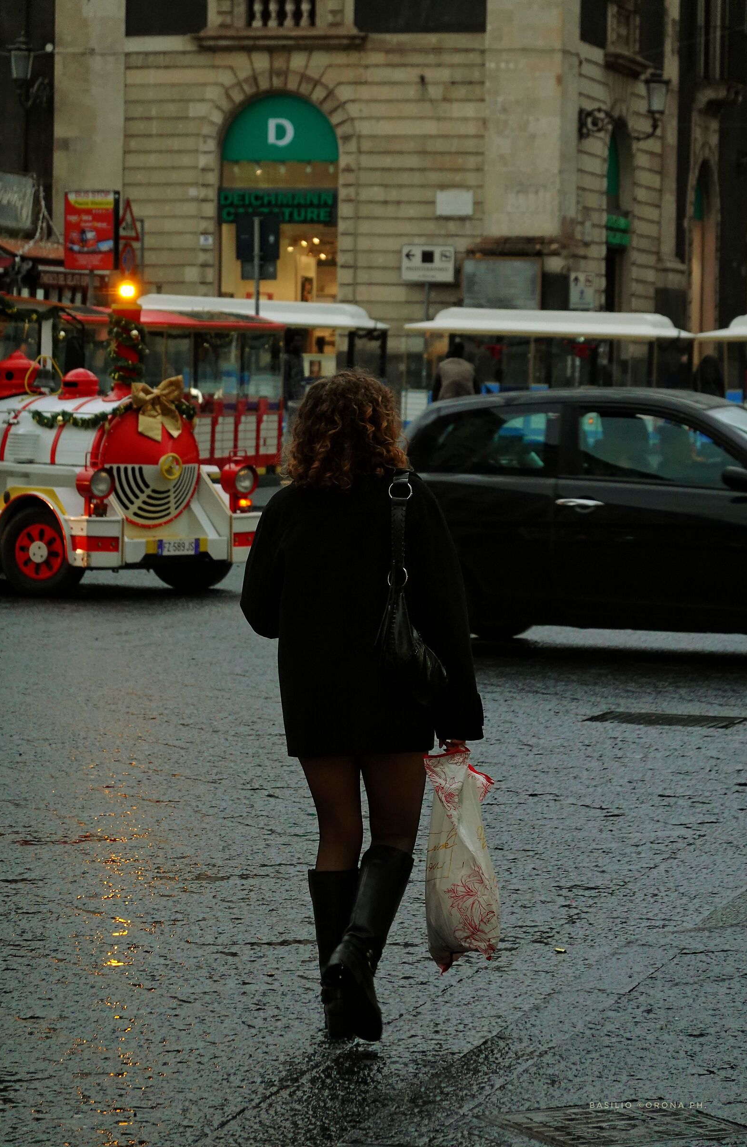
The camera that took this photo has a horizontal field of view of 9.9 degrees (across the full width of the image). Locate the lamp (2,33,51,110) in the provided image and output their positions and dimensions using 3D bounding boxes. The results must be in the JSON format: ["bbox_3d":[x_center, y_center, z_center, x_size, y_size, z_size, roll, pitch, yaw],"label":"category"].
[{"bbox_3d":[-6.743,-9.824,84.200,0.480,1.450,1.700,2,3,18],"label":"lamp"}]

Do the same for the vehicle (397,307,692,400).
[{"bbox_3d":[3.075,-3.379,75.000,4.750,2.450,1.750,2,3,22],"label":"vehicle"}]

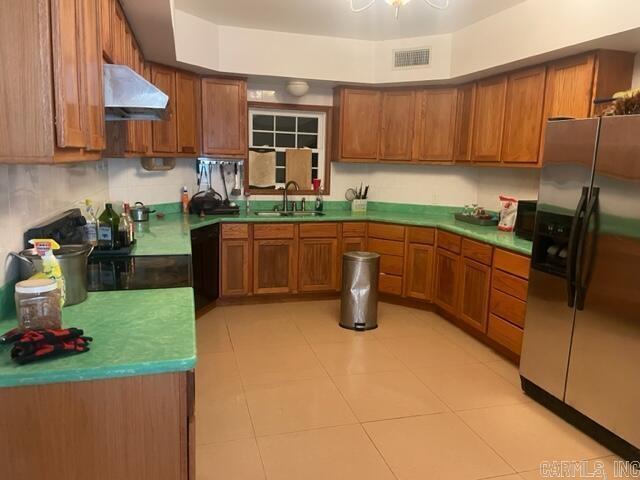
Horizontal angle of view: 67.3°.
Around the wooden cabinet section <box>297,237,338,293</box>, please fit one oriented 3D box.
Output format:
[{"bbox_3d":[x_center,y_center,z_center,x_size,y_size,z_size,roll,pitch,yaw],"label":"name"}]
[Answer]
[{"bbox_3d":[-0.080,0.225,5.244,0.434,0.577,0.513,-1,10,-15],"label":"wooden cabinet section"}]

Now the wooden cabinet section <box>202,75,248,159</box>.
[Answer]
[{"bbox_3d":[-0.994,-1.234,4.925,0.464,0.784,0.316,-1,10,-15],"label":"wooden cabinet section"}]

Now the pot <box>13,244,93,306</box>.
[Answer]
[{"bbox_3d":[-1.093,0.142,1.992,0.270,0.216,0.245,-5,11,-32],"label":"pot"}]

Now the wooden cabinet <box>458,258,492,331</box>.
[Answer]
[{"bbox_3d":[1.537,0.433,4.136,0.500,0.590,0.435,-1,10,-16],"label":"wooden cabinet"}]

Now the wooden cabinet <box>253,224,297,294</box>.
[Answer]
[{"bbox_3d":[-0.529,0.152,5.107,0.465,0.754,0.550,-1,10,-16],"label":"wooden cabinet"}]

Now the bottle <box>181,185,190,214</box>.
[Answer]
[{"bbox_3d":[-1.346,-0.398,4.821,0.070,0.272,0.055,-6,12,-37],"label":"bottle"}]

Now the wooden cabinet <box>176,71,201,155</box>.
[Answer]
[{"bbox_3d":[-1.351,-1.183,4.560,0.294,0.764,0.333,7,11,29],"label":"wooden cabinet"}]

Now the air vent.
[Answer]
[{"bbox_3d":[0.875,-1.727,4.579,0.382,0.176,0.025,7,11,29],"label":"air vent"}]

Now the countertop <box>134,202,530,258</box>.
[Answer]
[{"bbox_3d":[0.061,-0.116,4.150,3.564,0.137,2.715,-1,10,-15],"label":"countertop"}]

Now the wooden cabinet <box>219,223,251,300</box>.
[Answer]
[{"bbox_3d":[-0.907,0.159,5.000,0.290,0.754,0.550,-1,10,-16],"label":"wooden cabinet"}]

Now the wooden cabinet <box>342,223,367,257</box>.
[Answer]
[{"bbox_3d":[0.278,0.142,5.351,0.284,0.765,0.588,-1,10,-15],"label":"wooden cabinet"}]

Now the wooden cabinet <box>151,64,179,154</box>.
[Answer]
[{"bbox_3d":[-1.498,-1.148,4.336,0.300,0.755,0.311,7,11,28],"label":"wooden cabinet"}]

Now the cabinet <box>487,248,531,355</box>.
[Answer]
[{"bbox_3d":[1.682,0.458,3.717,0.550,0.754,0.445,-1,10,-16],"label":"cabinet"}]

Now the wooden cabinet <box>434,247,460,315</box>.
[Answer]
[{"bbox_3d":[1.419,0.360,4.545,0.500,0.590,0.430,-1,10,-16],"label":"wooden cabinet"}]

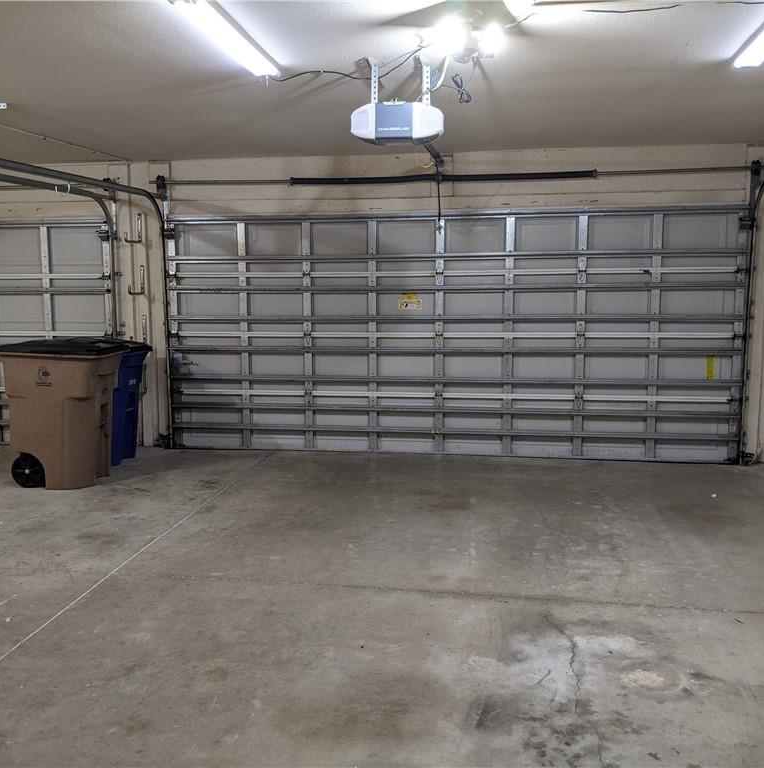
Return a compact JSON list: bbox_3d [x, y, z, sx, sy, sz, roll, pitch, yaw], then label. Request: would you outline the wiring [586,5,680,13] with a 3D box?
[{"bbox_3d":[0.957,-1.429,3.039,0.380,0.030,0.040,1,7,8],"label":"wiring"}]

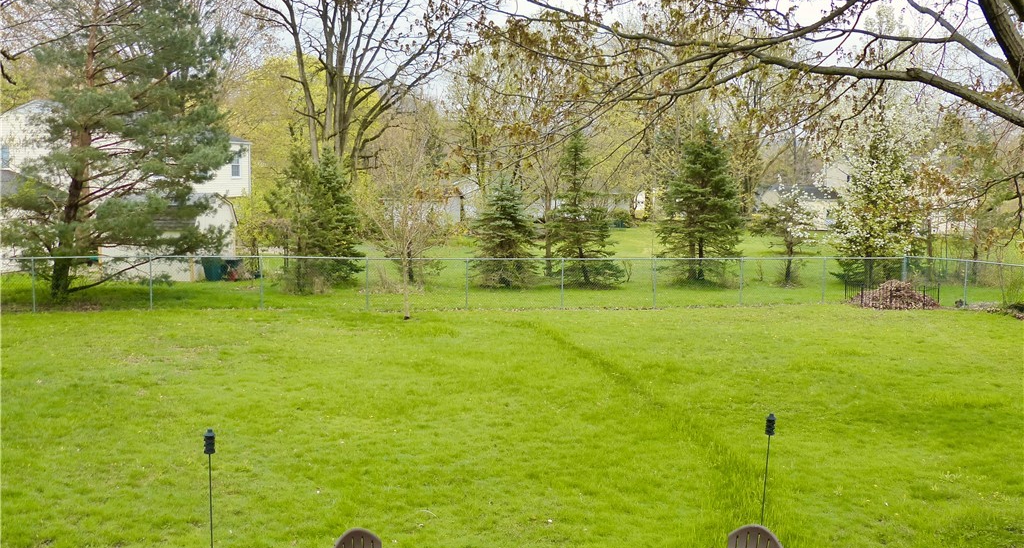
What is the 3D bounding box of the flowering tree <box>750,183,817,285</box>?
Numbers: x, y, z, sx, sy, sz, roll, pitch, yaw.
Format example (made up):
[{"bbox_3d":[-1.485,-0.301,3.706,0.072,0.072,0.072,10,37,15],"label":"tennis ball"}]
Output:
[{"bbox_3d":[10.238,-1.504,34.285,2.407,3.743,2.407,1,6,0],"label":"flowering tree"}]

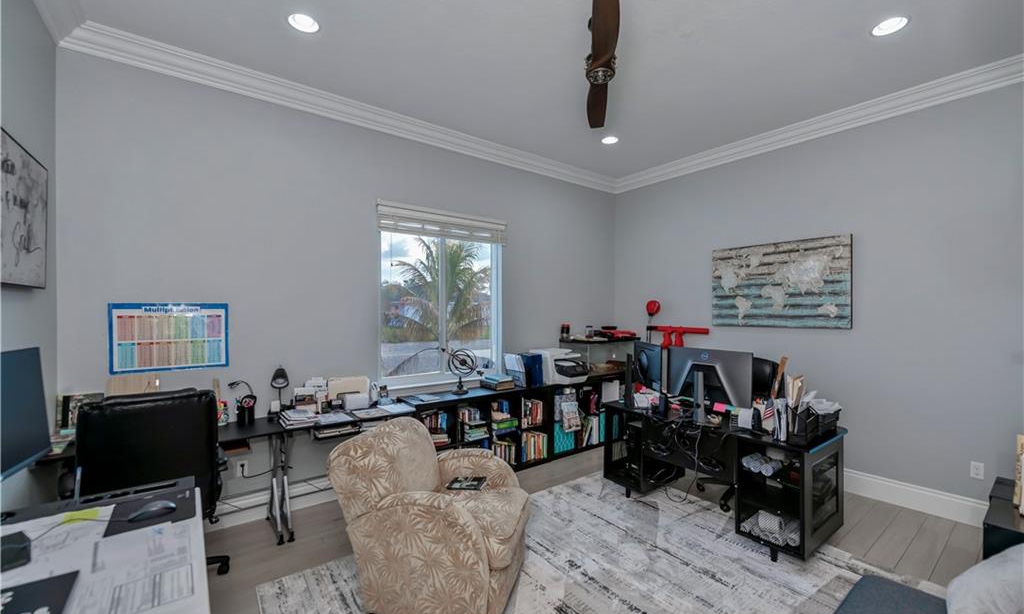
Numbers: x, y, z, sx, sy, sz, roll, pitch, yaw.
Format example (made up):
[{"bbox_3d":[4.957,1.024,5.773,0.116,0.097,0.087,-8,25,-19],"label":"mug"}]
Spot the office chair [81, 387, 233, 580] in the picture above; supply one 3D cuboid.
[{"bbox_3d":[-1.820,0.976,2.025,0.640,1.130,0.700,0,0,-36],"label":"office chair"}]

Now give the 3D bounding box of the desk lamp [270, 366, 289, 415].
[{"bbox_3d":[-1.672,0.624,2.841,0.140,0.370,0.180,0,0,-42],"label":"desk lamp"}]

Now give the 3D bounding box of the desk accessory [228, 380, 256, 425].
[{"bbox_3d":[-1.835,0.653,2.709,0.180,0.300,0.140,0,0,-36],"label":"desk accessory"}]

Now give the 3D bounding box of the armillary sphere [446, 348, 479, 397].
[{"bbox_3d":[-0.466,0.570,3.614,0.330,0.430,0.250,0,0,-7],"label":"armillary sphere"}]

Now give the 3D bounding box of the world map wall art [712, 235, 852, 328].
[{"bbox_3d":[2.486,-0.196,3.790,0.035,0.785,1.155,0,0,-36],"label":"world map wall art"}]

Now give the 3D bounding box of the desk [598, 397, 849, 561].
[{"bbox_3d":[1.513,1.189,3.044,0.730,0.730,1.470,0,0,-36],"label":"desk"}]

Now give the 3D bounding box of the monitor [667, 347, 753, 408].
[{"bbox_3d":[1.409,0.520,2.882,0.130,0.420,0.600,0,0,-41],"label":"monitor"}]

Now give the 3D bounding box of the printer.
[{"bbox_3d":[0.505,0.639,4.277,0.460,0.300,0.420,0,0,-36],"label":"printer"}]

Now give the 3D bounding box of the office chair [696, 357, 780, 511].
[{"bbox_3d":[1.839,0.995,3.234,0.660,1.120,0.620,0,0,-36],"label":"office chair"}]

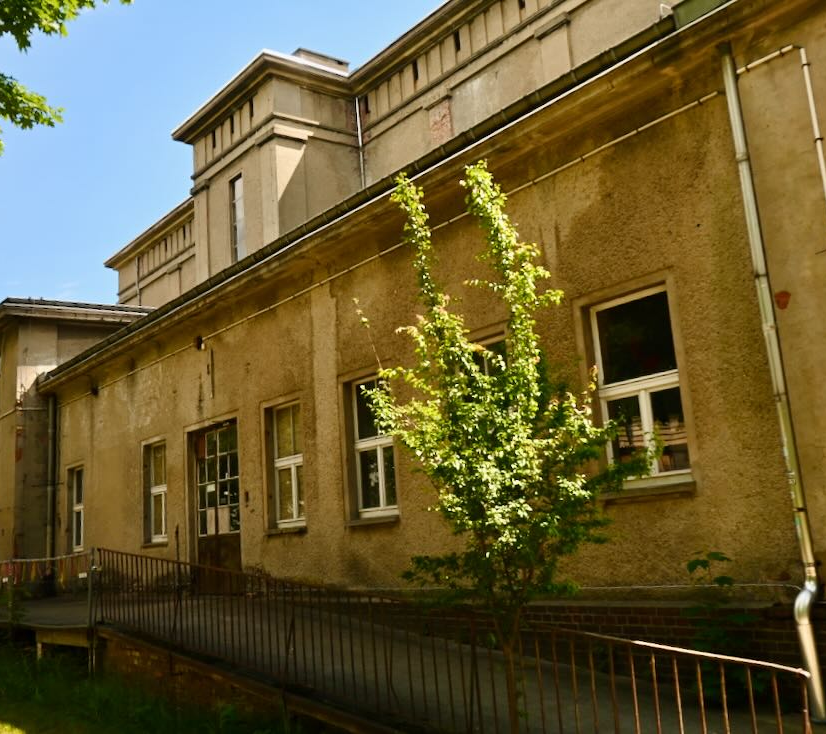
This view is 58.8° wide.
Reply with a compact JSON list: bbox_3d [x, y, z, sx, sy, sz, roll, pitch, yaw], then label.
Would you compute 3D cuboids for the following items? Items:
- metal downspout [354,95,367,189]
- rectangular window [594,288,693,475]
[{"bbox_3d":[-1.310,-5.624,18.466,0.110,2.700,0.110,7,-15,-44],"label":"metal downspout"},{"bbox_3d":[2.220,0.195,7.047,0.120,1.830,0.930,7,-15,-44],"label":"rectangular window"}]

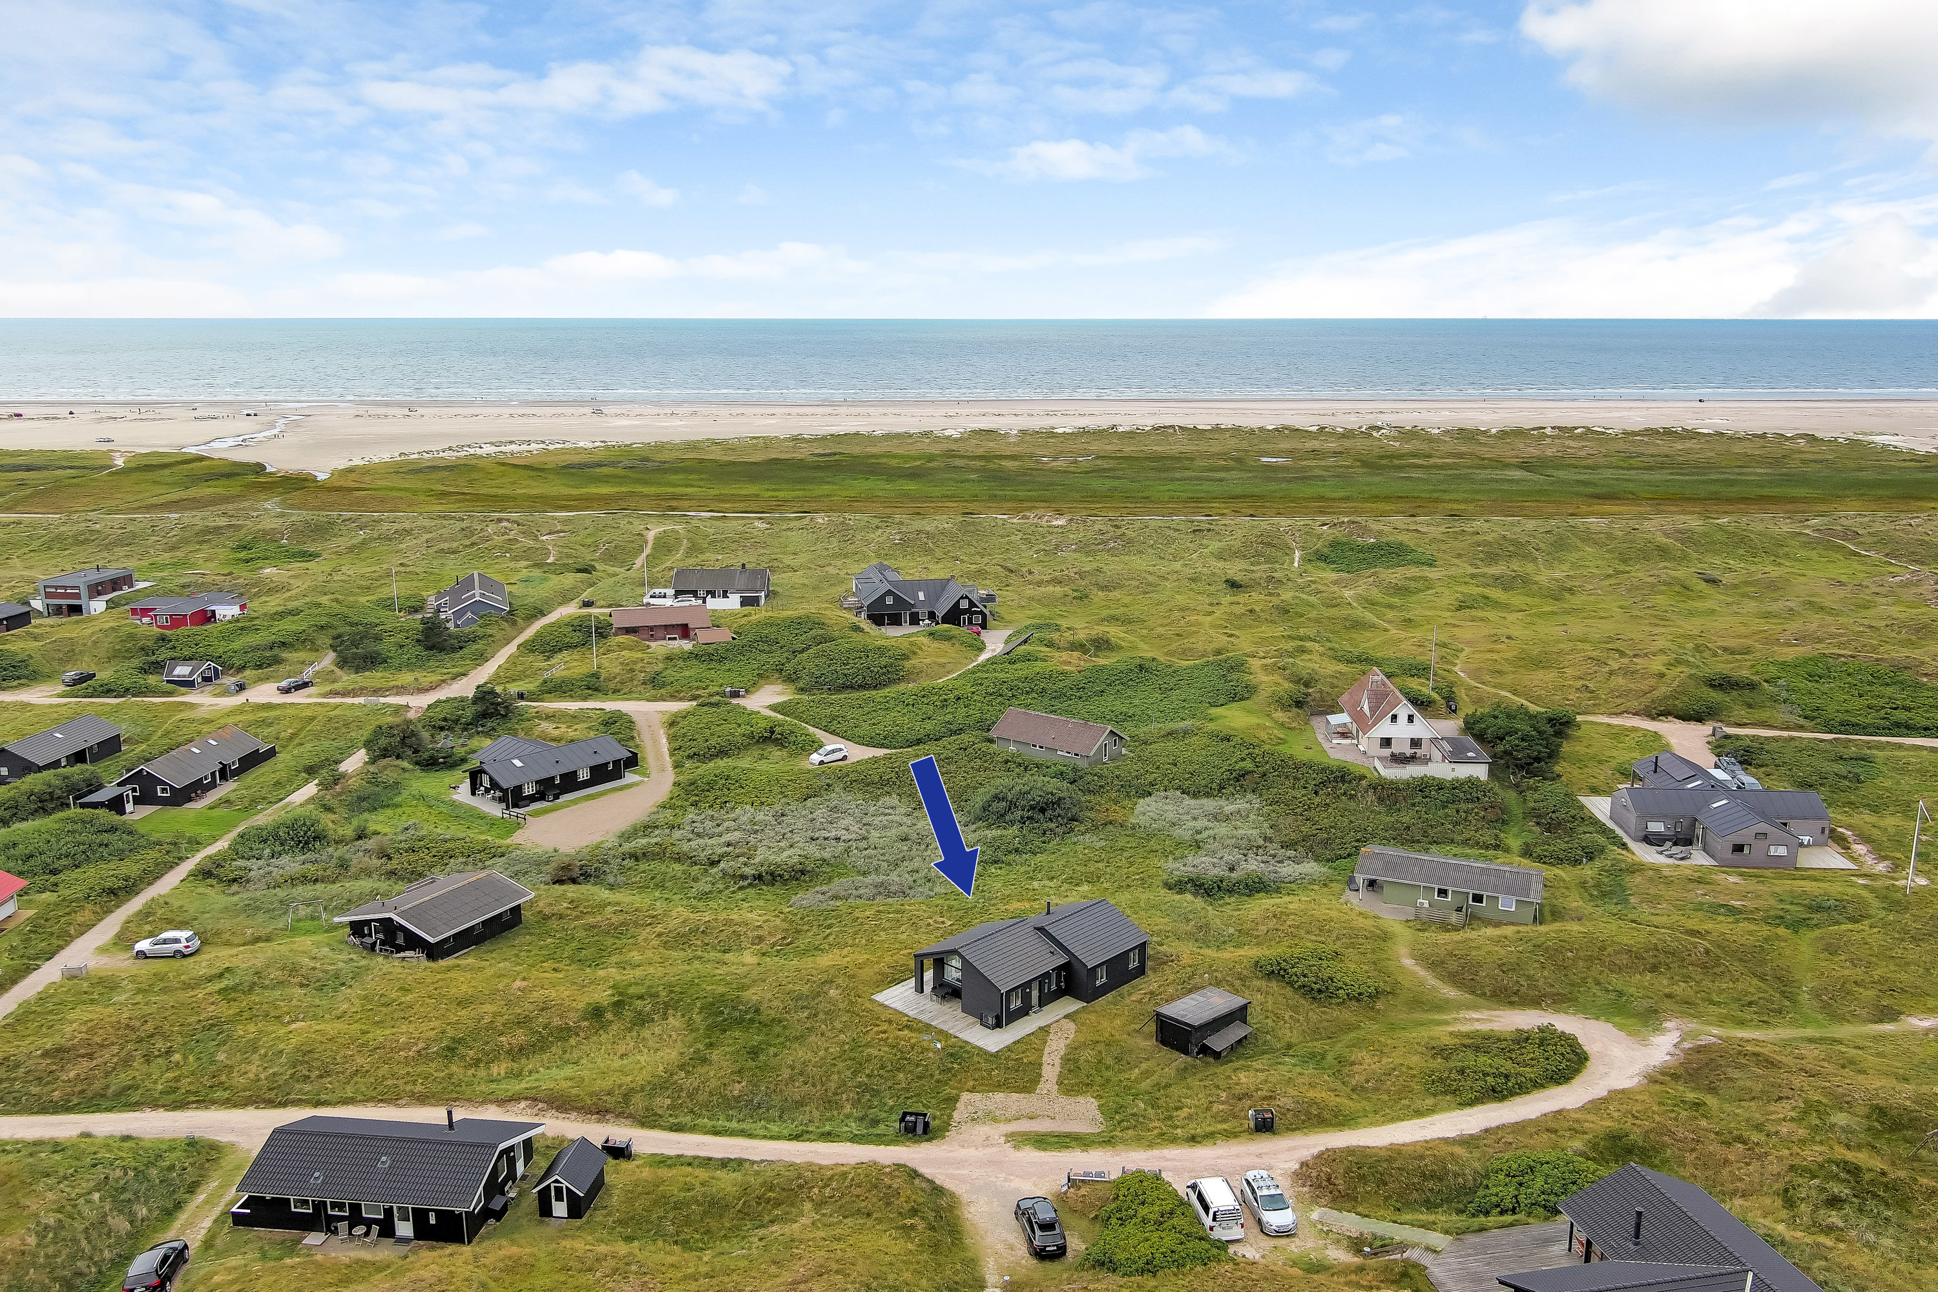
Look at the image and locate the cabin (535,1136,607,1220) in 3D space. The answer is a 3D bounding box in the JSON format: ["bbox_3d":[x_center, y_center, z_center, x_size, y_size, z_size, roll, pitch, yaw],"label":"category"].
[{"bbox_3d":[-21.398,28.676,84.090,2.740,2.670,3.870,1,12,7],"label":"cabin"}]

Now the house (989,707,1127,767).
[{"bbox_3d":[9.456,9.477,163.365,12.750,4.100,6.970,9,15,38],"label":"house"}]

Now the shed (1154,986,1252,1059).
[{"bbox_3d":[15.588,24.612,101.605,5.560,2.320,4.300,-11,16,-41],"label":"shed"}]

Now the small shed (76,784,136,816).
[{"bbox_3d":[-79.720,14.760,144.490,2.600,2.350,4.350,1,12,5],"label":"small shed"}]

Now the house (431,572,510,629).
[{"bbox_3d":[-77.680,-7.280,243.830,10.800,4.700,23.700,-4,13,-17],"label":"house"}]

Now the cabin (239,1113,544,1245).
[{"bbox_3d":[-32.350,28.720,87.710,13.600,4.300,9.650,2,12,8],"label":"cabin"}]

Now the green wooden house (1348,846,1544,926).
[{"bbox_3d":[39.400,19.020,127.510,14.400,3.300,7.700,5,13,22],"label":"green wooden house"}]

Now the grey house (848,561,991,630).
[{"bbox_3d":[-8.140,-7.690,240.950,19.500,6.700,24.000,-2,12,-9],"label":"grey house"}]

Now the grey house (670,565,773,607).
[{"bbox_3d":[-39.400,-9.670,249.290,14.600,5.100,11.000,0,12,0],"label":"grey house"}]

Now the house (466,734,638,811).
[{"bbox_3d":[-43.220,11.770,158.200,11.600,4.100,16.300,10,16,40],"label":"house"}]

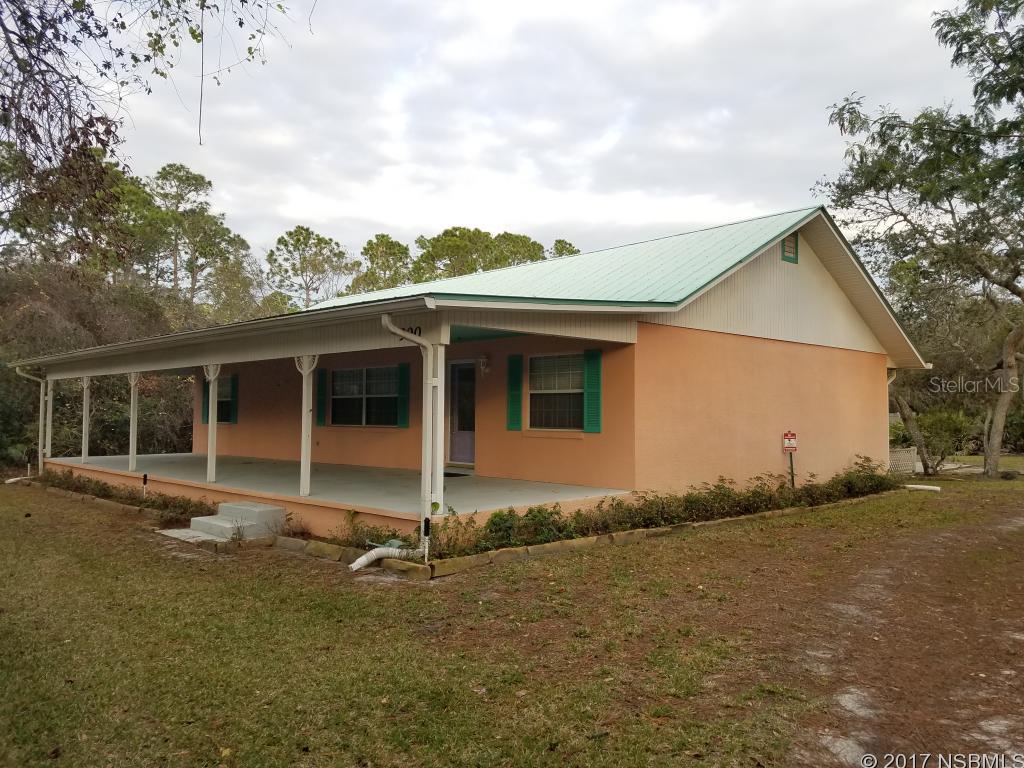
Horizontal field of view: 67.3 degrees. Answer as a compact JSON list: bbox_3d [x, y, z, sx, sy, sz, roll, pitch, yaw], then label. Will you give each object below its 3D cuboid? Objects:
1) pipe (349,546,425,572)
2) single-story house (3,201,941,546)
[{"bbox_3d":[-1.416,1.967,8.705,0.940,0.221,0.213,1,-2,-33],"label":"pipe"},{"bbox_3d":[-1.198,-0.484,20.052,17.322,5.685,16.711,-2,-3,45],"label":"single-story house"}]

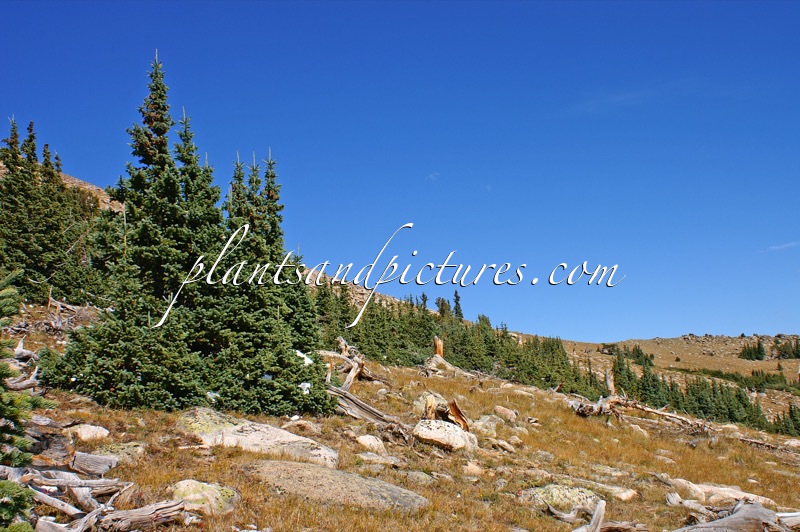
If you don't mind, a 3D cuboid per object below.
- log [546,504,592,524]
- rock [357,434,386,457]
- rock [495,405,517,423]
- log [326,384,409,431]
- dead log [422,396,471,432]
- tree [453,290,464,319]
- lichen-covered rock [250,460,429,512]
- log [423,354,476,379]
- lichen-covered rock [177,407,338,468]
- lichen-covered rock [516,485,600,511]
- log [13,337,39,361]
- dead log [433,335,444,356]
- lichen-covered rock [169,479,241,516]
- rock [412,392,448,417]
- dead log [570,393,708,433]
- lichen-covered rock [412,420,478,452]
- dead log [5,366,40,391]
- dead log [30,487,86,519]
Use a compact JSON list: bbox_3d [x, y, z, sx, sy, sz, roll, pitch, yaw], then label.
[{"bbox_3d":[1.573,2.306,6.800,0.420,0.130,0.140,-2,-6,25],"label":"log"},{"bbox_3d":[-0.370,2.349,9.600,0.380,0.250,0.300,6,-4,0],"label":"rock"},{"bbox_3d":[1.987,2.778,13.800,0.430,0.280,0.320,-1,-5,12],"label":"rock"},{"bbox_3d":[-0.532,2.305,12.000,1.450,0.260,0.320,30,-3,13],"label":"log"},{"bbox_3d":[0.679,2.169,10.700,0.650,0.480,0.450,-1,-5,10],"label":"dead log"},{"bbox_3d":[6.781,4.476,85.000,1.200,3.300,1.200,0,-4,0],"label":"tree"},{"bbox_3d":[-0.539,2.049,6.900,1.620,0.270,0.720,11,-3,9],"label":"lichen-covered rock"},{"bbox_3d":[1.148,2.332,17.000,1.200,0.500,0.600,0,-2,-8],"label":"log"},{"bbox_3d":[-1.623,1.932,8.400,1.800,0.340,0.720,13,0,16],"label":"lichen-covered rock"},{"bbox_3d":[1.576,2.300,7.300,0.780,0.200,0.450,6,-4,0],"label":"lichen-covered rock"},{"bbox_3d":[-6.287,1.385,12.300,0.400,0.380,0.200,-1,-5,10],"label":"log"},{"bbox_3d":[1.260,2.601,24.000,0.340,0.700,0.340,0,-4,0],"label":"dead log"},{"bbox_3d":[-1.705,2.016,6.400,0.570,0.270,0.420,0,-4,0],"label":"lichen-covered rock"},{"bbox_3d":[0.477,2.098,11.100,0.540,0.360,0.450,-1,-5,10],"label":"rock"},{"bbox_3d":[6.195,3.818,19.000,3.500,0.600,0.700,12,-3,-6],"label":"dead log"},{"bbox_3d":[0.633,2.374,10.200,0.880,0.380,0.620,-1,-5,12],"label":"lichen-covered rock"},{"bbox_3d":[-5.307,1.581,10.300,0.460,0.320,0.200,0,-5,0],"label":"dead log"},{"bbox_3d":[-2.424,1.678,5.200,0.580,0.120,0.100,-3,-6,33],"label":"dead log"}]

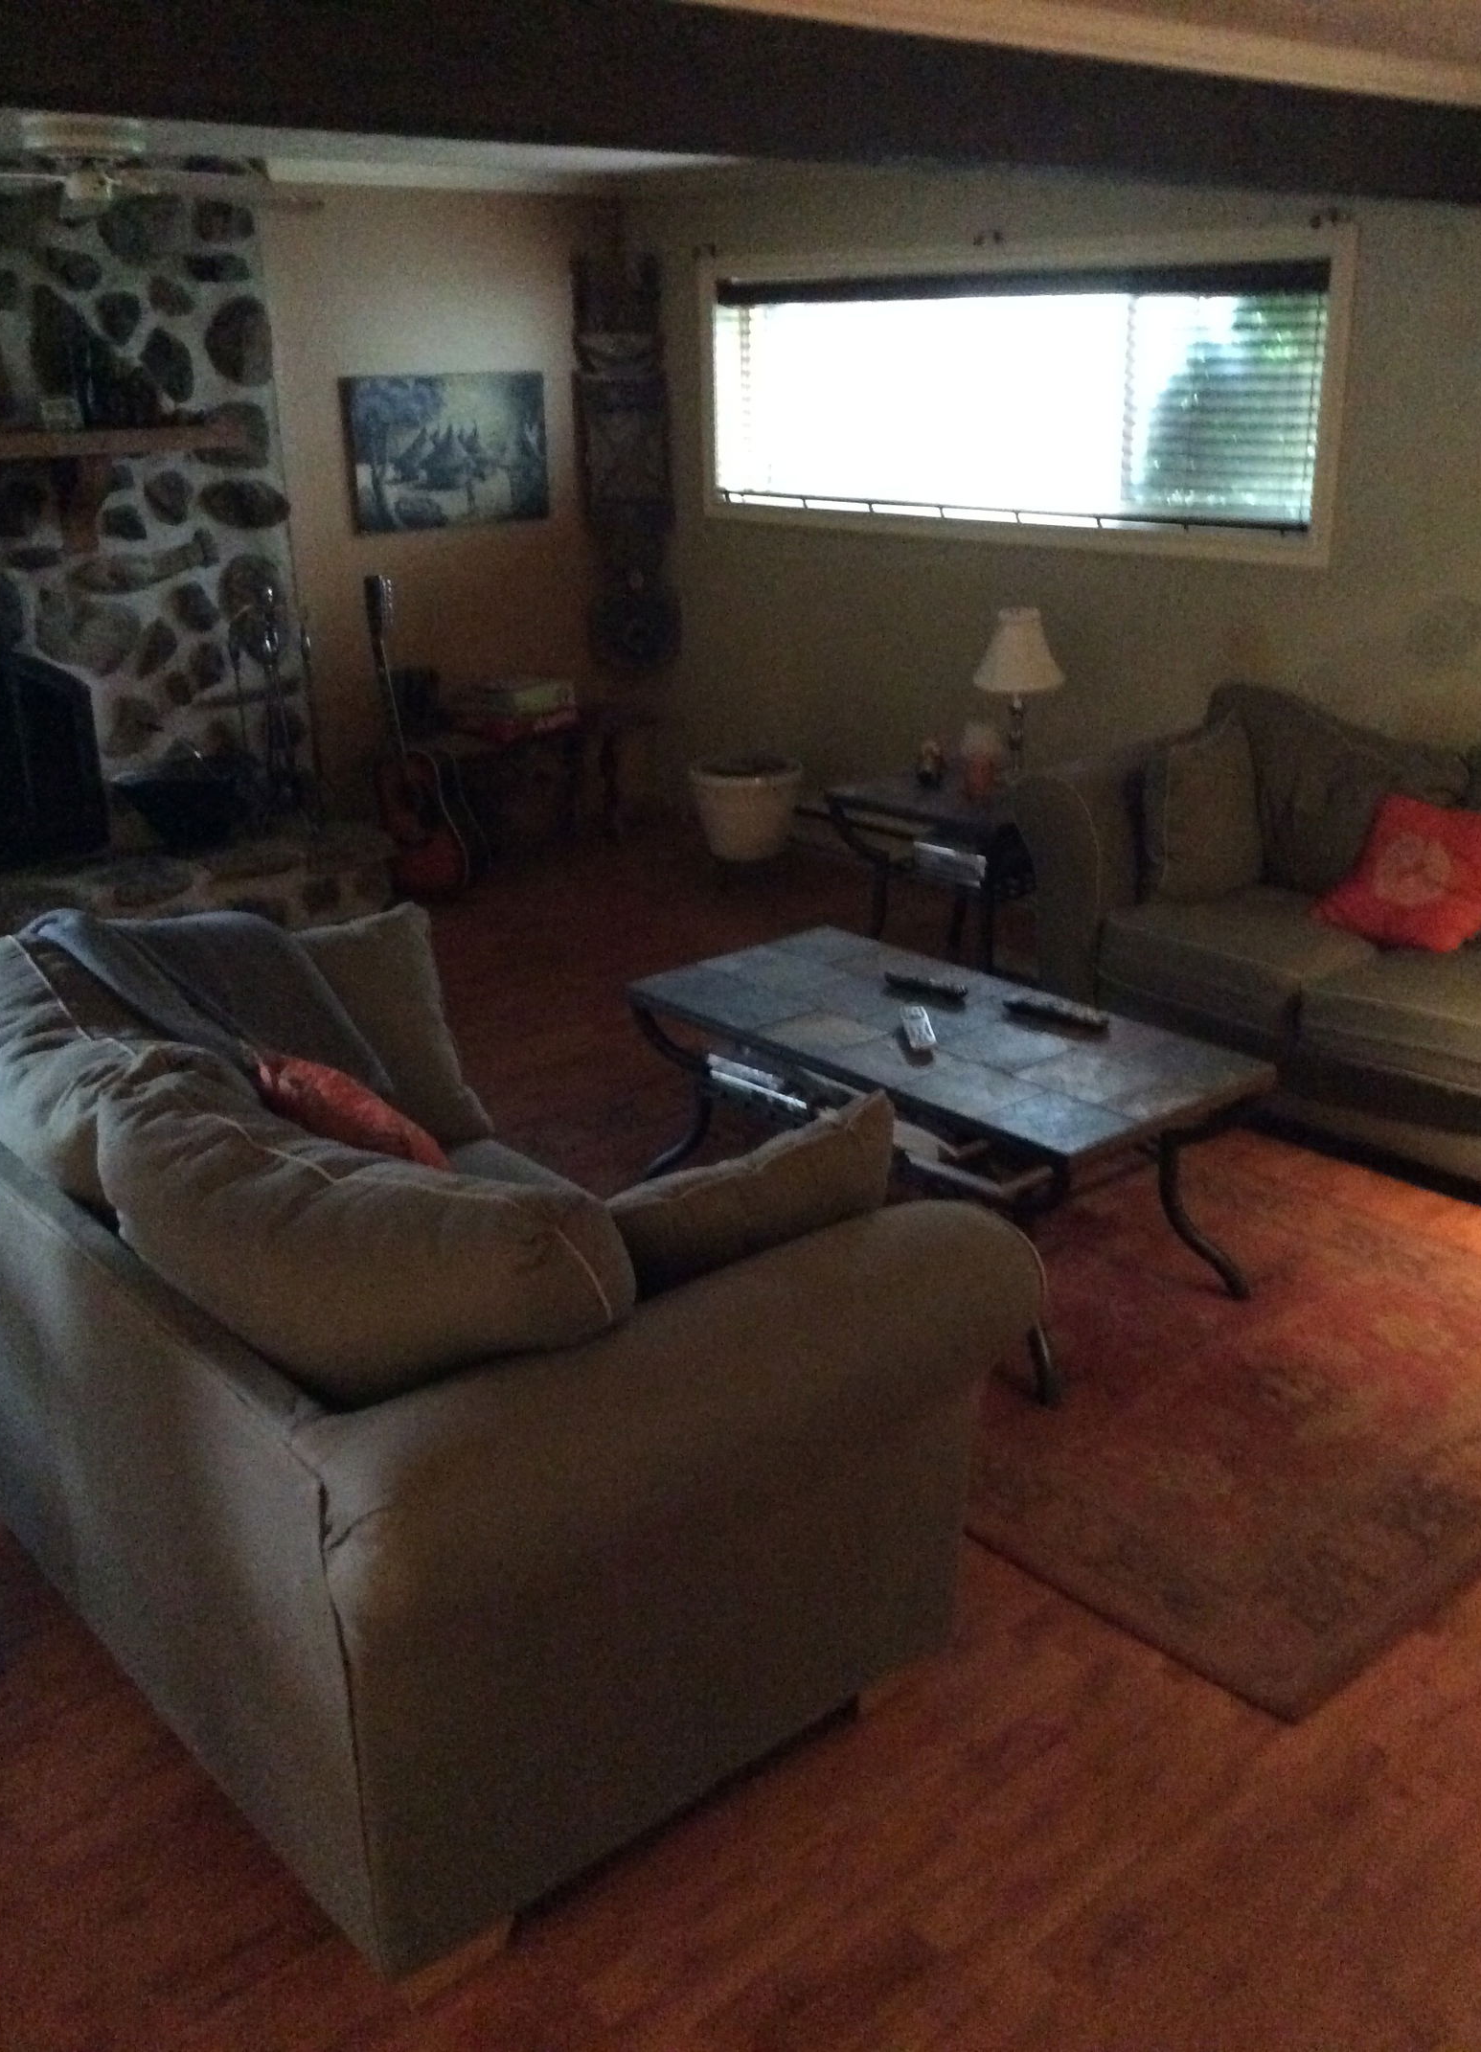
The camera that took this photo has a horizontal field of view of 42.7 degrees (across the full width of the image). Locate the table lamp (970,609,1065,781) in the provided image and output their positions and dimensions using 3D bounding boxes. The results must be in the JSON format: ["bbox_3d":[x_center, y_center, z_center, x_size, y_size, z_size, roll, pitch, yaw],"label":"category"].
[{"bbox_3d":[0.728,-0.865,4.976,0.245,0.454,0.245,-1,21,1],"label":"table lamp"}]

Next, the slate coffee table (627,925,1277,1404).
[{"bbox_3d":[0.369,0.217,3.716,0.566,0.480,1.155,-18,26,-37],"label":"slate coffee table"}]

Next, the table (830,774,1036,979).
[{"bbox_3d":[0.627,-0.368,5.115,0.574,0.568,0.548,17,27,40],"label":"table"}]

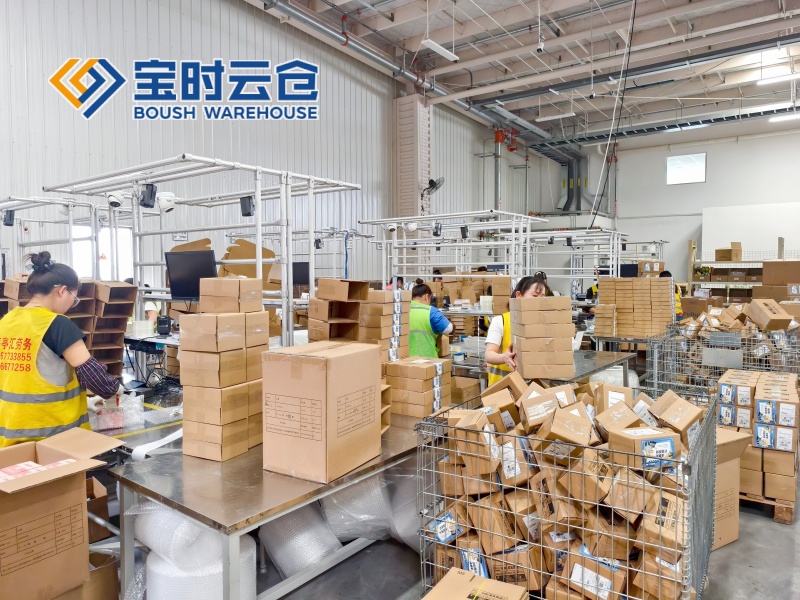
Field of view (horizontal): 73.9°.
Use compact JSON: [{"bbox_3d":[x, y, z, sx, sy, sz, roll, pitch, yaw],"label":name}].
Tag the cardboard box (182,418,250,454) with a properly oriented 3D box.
[{"bbox_3d":[-0.838,0.620,2.426,0.228,0.158,0.167,1,2,24],"label":"cardboard box"}]

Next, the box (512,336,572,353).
[{"bbox_3d":[0.975,0.297,3.689,0.340,0.090,0.260,0,3,-3],"label":"box"}]

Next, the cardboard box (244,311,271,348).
[{"bbox_3d":[-0.773,0.140,2.557,0.228,0.158,0.167,1,2,26],"label":"cardboard box"}]

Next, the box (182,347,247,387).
[{"bbox_3d":[-0.843,0.303,2.414,0.228,0.158,0.167,1,2,24],"label":"box"}]

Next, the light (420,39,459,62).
[{"bbox_3d":[0.802,-4.881,10.398,0.150,0.070,1.200,2,3,36],"label":"light"}]

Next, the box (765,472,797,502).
[{"bbox_3d":[2.527,1.220,3.558,0.160,0.155,0.222,1,3,24],"label":"box"}]

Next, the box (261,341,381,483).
[{"bbox_3d":[-0.321,0.451,2.270,0.327,0.483,0.396,1,3,29],"label":"box"}]

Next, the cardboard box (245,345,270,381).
[{"bbox_3d":[-0.775,0.298,2.566,0.228,0.158,0.167,1,2,24],"label":"cardboard box"}]

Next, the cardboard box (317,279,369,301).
[{"bbox_3d":[-0.299,-0.050,2.822,0.250,0.105,0.155,2,3,43],"label":"cardboard box"}]

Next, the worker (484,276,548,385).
[{"bbox_3d":[0.784,0.639,3.711,0.500,1.590,0.450,-2,3,-37],"label":"worker"}]

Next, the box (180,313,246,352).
[{"bbox_3d":[-0.835,0.143,2.379,0.221,0.155,0.169,1,3,26],"label":"box"}]

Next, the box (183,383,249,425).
[{"bbox_3d":[-0.820,0.455,2.375,0.221,0.155,0.169,1,3,24],"label":"box"}]

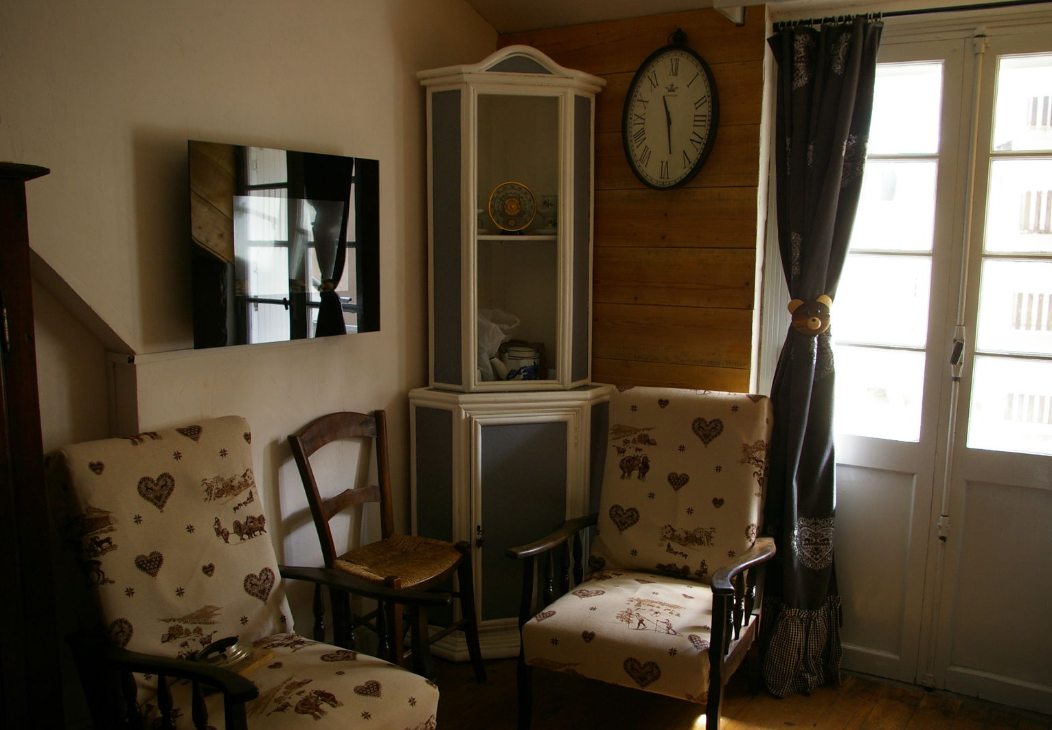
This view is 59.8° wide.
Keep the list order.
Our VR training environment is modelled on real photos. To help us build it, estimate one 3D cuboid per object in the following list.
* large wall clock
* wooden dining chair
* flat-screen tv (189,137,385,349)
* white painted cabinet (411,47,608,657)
[{"bbox_3d":[0.481,-0.812,3.019,0.332,0.462,0.050,8,11,28],"label":"large wall clock"},{"bbox_3d":[-0.424,0.614,2.885,0.446,0.885,0.440,5,10,30],"label":"wooden dining chair"},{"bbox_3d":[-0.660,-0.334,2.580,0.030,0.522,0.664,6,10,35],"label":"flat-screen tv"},{"bbox_3d":[-0.065,-0.026,3.276,0.715,2.043,0.493,-1,8,-10],"label":"white painted cabinet"}]

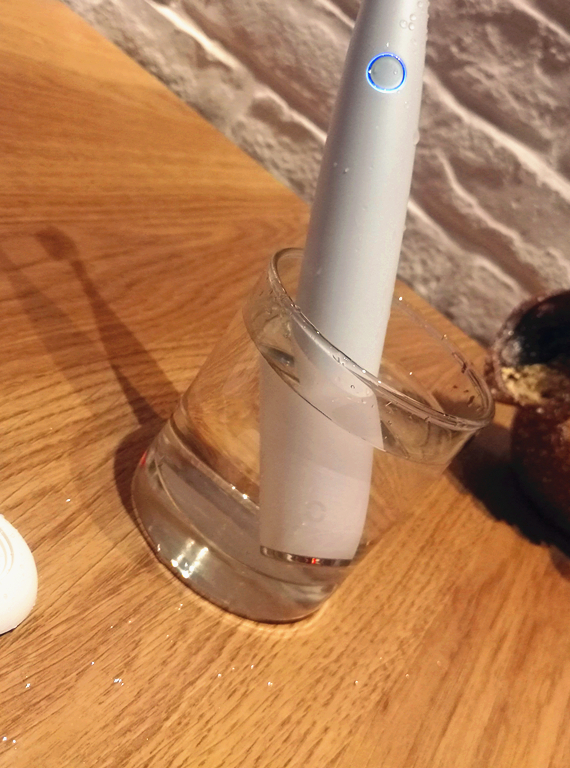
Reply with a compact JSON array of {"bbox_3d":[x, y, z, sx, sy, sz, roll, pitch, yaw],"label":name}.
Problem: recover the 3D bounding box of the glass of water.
[{"bbox_3d":[0.007,0.017,0.262,0.081,0.092,0.081,42,27,14],"label":"glass of water"}]

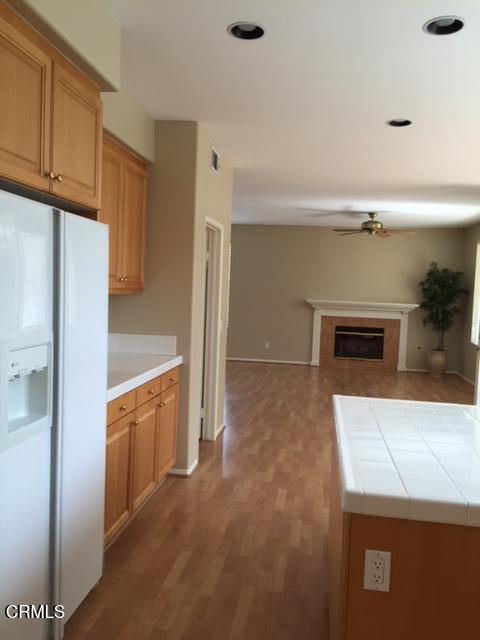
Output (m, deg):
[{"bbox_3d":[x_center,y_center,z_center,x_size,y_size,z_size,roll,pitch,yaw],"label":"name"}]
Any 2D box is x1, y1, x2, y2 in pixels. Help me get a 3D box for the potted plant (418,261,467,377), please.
[{"bbox_3d":[3.642,-0.015,9.760,0.870,2.080,0.820,3,4,9],"label":"potted plant"}]

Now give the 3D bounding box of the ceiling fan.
[{"bbox_3d":[2.082,-1.501,8.366,1.300,0.360,1.300,3,4,9],"label":"ceiling fan"}]

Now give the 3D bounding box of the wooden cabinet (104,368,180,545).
[{"bbox_3d":[-0.898,0.818,3.537,0.610,0.850,1.420,3,4,9],"label":"wooden cabinet"}]

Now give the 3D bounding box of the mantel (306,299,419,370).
[{"bbox_3d":[2.301,0.303,10.285,2.086,1.282,0.260,3,4,9],"label":"mantel"}]

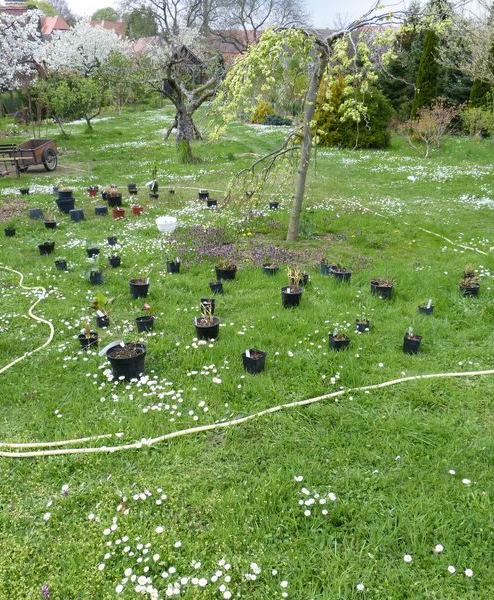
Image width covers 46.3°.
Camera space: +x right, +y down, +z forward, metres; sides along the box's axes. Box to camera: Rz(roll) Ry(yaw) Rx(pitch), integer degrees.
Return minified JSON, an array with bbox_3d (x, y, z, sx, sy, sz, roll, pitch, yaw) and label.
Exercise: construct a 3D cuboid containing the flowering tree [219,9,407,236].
[{"bbox_3d":[0.746,-1.773,6.112,2.250,2.350,2.100,0,20,0],"label":"flowering tree"}]

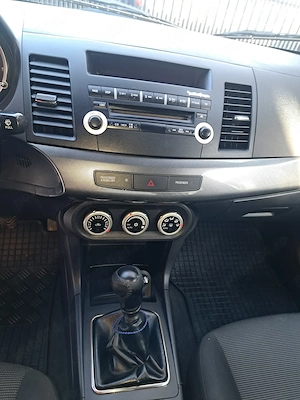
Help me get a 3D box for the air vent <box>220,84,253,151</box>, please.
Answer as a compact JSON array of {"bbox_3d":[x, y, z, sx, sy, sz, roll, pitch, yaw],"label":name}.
[{"bbox_3d":[0.157,-0.151,0.517,0.055,0.114,0.025,1,12,-19],"label":"air vent"}]

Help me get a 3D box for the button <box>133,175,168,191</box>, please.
[{"bbox_3d":[0.002,-0.029,0.462,0.058,0.025,0.013,2,22,-14],"label":"button"}]

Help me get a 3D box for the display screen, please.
[{"bbox_3d":[0.004,-0.213,0.465,0.212,0.037,0.020,2,11,-14],"label":"display screen"}]

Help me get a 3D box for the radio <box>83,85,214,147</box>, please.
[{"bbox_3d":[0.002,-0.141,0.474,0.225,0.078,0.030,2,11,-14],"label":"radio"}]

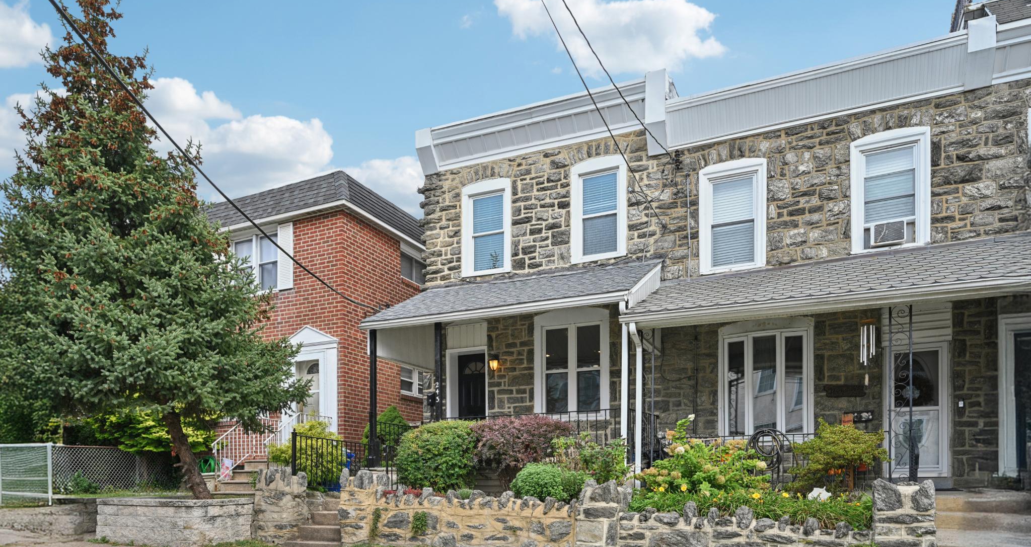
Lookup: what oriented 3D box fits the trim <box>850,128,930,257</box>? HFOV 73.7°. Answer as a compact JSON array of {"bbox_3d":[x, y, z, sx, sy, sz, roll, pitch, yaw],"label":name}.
[{"bbox_3d":[5.843,-1.272,10.734,1.107,1.839,0.150,-4,-2,25],"label":"trim"}]

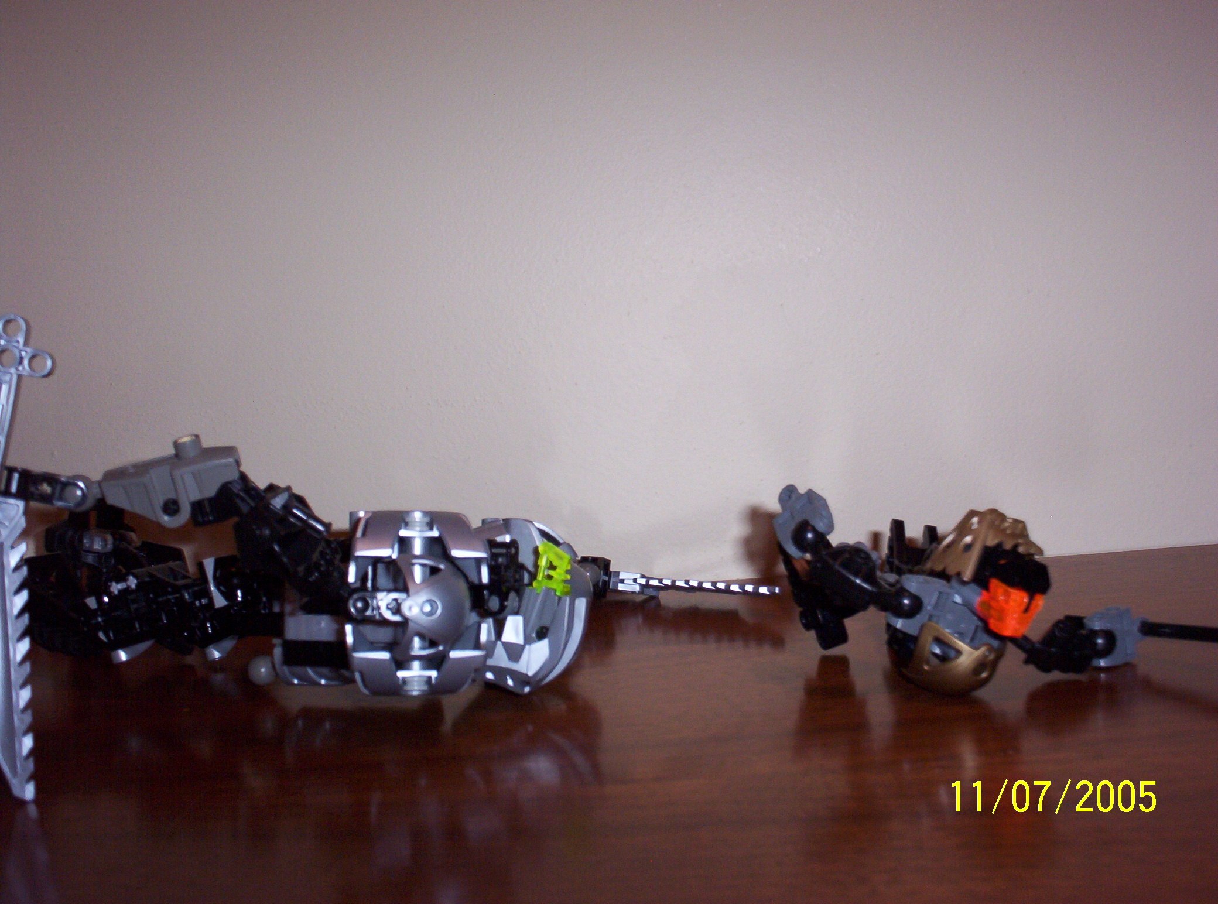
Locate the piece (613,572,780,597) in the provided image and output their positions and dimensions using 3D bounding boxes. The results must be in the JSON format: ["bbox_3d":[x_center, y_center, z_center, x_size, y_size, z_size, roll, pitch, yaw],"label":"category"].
[{"bbox_3d":[0.037,0.057,0.542,0.080,0.009,0.012,-2,3,23],"label":"piece"}]

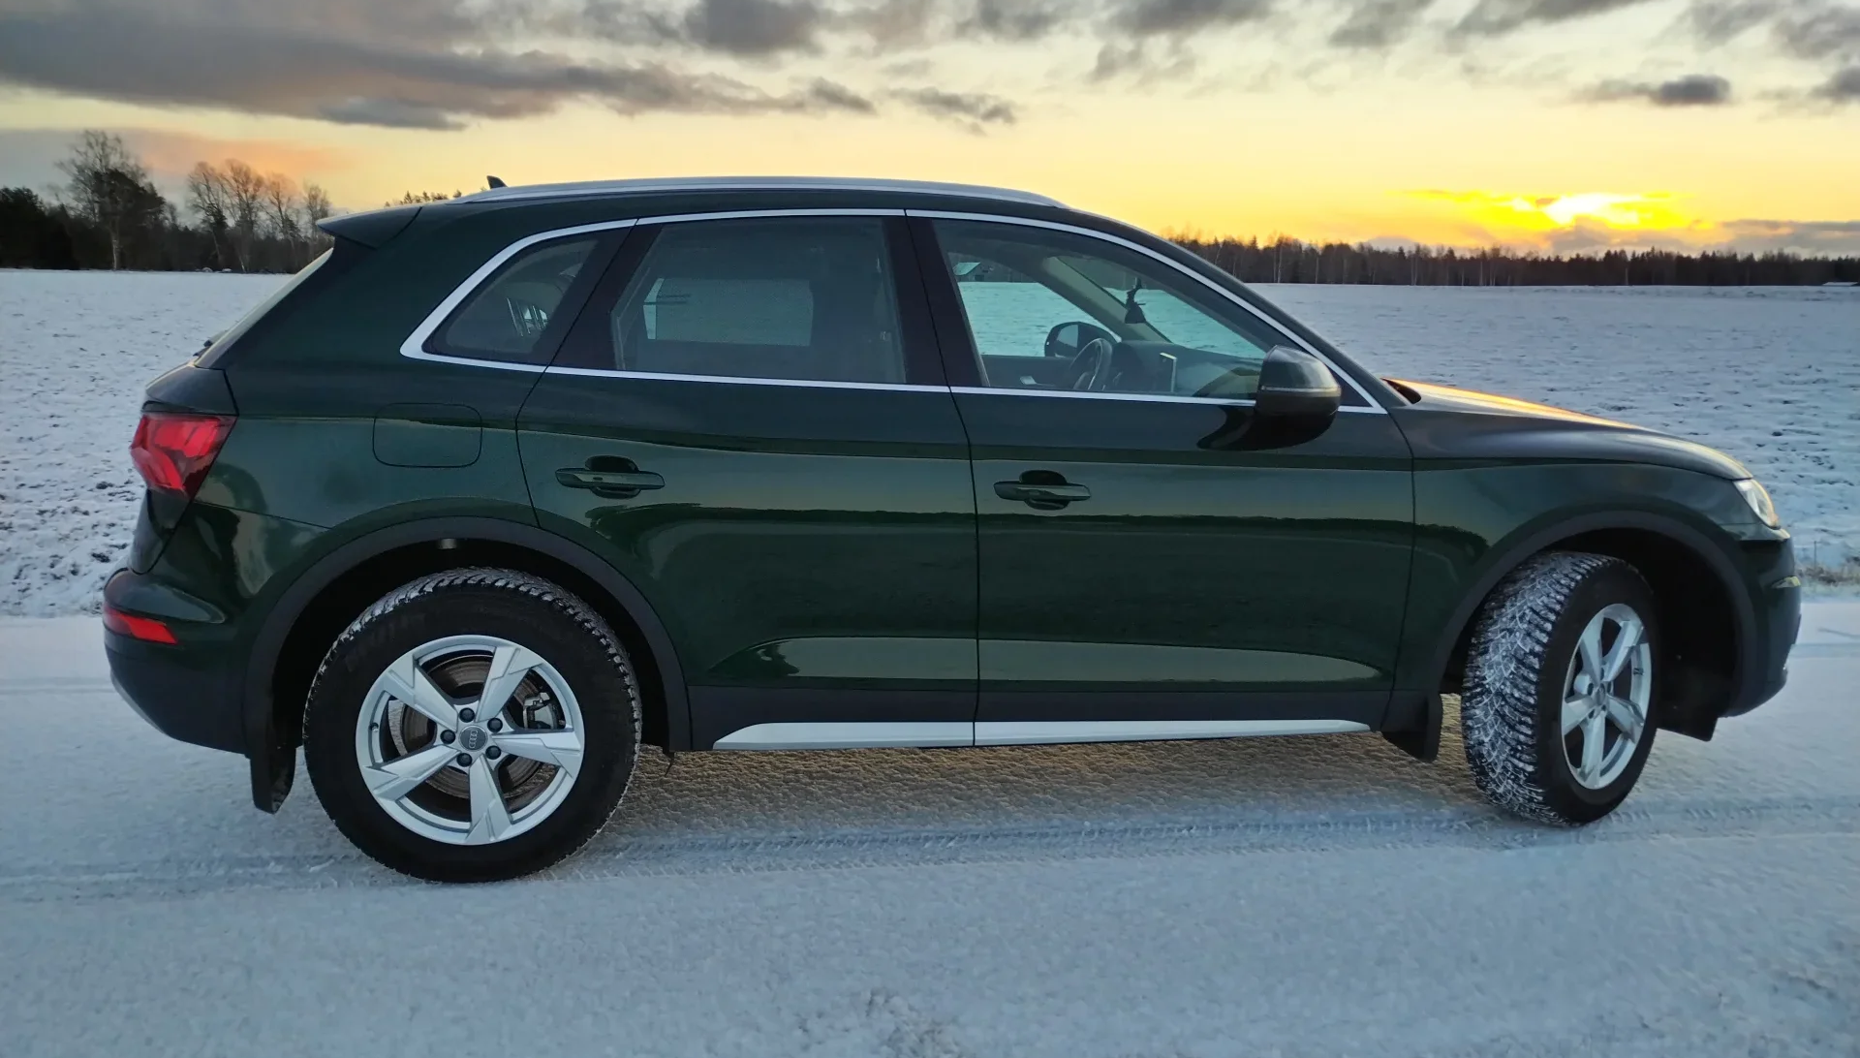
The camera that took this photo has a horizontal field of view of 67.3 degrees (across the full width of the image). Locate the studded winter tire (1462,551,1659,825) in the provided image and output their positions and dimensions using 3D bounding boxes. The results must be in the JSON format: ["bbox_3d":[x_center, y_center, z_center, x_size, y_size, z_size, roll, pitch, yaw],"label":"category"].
[{"bbox_3d":[1.720,0.421,3.761,0.735,0.733,0.240,-8,13,-40],"label":"studded winter tire"}]

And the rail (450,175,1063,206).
[{"bbox_3d":[-0.385,-0.816,3.400,1.485,0.090,0.080,-1,10,-10],"label":"rail"}]

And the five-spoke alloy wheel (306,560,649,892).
[{"bbox_3d":[-1.056,0.463,3.271,0.735,0.733,0.240,-1,10,-10],"label":"five-spoke alloy wheel"}]

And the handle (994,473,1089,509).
[{"bbox_3d":[0.265,-0.087,3.271,0.234,0.081,0.060,-1,10,-10],"label":"handle"}]

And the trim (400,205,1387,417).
[{"bbox_3d":[-0.022,-0.525,3.342,2.370,0.478,0.210,-1,10,-10],"label":"trim"}]

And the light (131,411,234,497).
[{"bbox_3d":[-1.699,-0.182,3.181,0.322,0.185,0.375,-1,10,-10],"label":"light"}]

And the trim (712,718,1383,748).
[{"bbox_3d":[0.306,0.485,3.410,1.650,0.070,0.055,0,10,-10],"label":"trim"}]

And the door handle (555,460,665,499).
[{"bbox_3d":[-0.707,-0.109,3.097,0.238,0.086,0.060,-1,10,-10],"label":"door handle"}]

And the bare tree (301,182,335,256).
[{"bbox_3d":[-83.202,-40.909,190.000,4.800,12.600,4.800,1,10,0],"label":"bare tree"}]

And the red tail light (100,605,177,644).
[{"bbox_3d":[-1.826,0.218,3.227,0.275,0.088,0.380,-1,10,-10],"label":"red tail light"}]

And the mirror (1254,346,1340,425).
[{"bbox_3d":[0.842,-0.343,3.314,0.225,0.187,0.230,-1,10,-10],"label":"mirror"}]

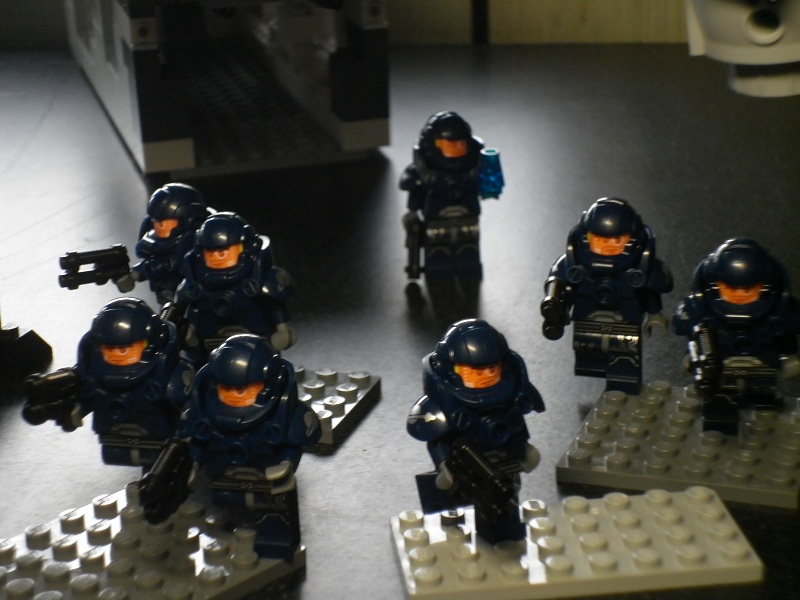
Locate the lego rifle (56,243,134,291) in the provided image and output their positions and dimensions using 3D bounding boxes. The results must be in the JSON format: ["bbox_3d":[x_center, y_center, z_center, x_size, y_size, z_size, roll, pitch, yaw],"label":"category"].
[{"bbox_3d":[-0.071,-0.007,0.473,0.017,0.011,0.004,-10,21,-22],"label":"lego rifle"}]

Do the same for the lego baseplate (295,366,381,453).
[{"bbox_3d":[-0.028,0.022,0.464,0.040,0.005,0.032,5,20,18],"label":"lego baseplate"}]

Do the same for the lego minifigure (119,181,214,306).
[{"bbox_3d":[-0.051,-0.006,0.463,0.022,0.043,0.026,-17,25,-37],"label":"lego minifigure"}]

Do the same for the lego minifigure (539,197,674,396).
[{"bbox_3d":[0.044,0.001,0.432,0.027,0.043,0.028,4,20,17],"label":"lego minifigure"}]

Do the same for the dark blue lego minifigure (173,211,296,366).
[{"bbox_3d":[-0.036,0.002,0.440,0.026,0.043,0.020,5,21,18],"label":"dark blue lego minifigure"}]

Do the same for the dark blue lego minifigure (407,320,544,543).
[{"bbox_3d":[0.014,0.024,0.375,0.026,0.043,0.021,-11,22,-25],"label":"dark blue lego minifigure"}]

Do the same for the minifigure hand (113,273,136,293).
[{"bbox_3d":[-0.063,-0.004,0.464,0.005,0.005,0.004,-17,25,-37],"label":"minifigure hand"}]

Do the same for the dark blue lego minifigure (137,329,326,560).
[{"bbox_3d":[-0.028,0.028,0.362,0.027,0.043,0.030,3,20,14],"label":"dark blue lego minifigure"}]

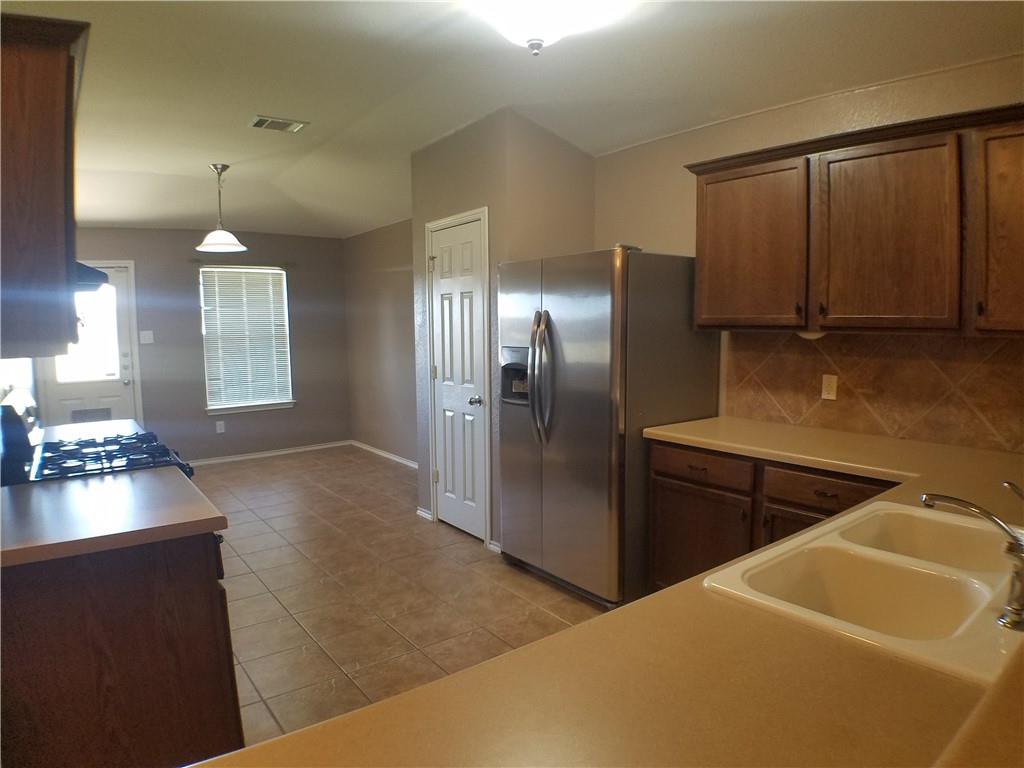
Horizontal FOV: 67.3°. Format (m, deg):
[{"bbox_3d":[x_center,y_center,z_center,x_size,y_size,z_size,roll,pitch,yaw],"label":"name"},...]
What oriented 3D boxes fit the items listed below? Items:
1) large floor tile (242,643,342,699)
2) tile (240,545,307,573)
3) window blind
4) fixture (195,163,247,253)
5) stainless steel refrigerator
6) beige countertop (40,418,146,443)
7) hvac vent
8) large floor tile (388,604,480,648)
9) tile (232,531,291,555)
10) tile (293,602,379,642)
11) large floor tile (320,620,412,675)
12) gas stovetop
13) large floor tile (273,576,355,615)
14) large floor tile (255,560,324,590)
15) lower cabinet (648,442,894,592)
[{"bbox_3d":[-0.896,1.169,3.137,0.338,0.012,0.365,-5,6,-34],"label":"large floor tile"},{"bbox_3d":[-1.377,1.021,4.469,0.335,0.010,0.335,-5,8,-33],"label":"tile"},{"bbox_3d":[-2.510,-0.432,7.309,0.810,1.330,0.060,-5,8,-33],"label":"window blind"},{"bbox_3d":[-2.312,-1.406,6.129,0.410,0.680,0.410,-4,6,-33],"label":"fixture"},{"bbox_3d":[0.495,0.170,4.242,0.780,1.725,0.970,-4,6,-33],"label":"stainless steel refrigerator"},{"bbox_3d":[-2.109,0.256,3.812,0.540,0.042,0.740,-4,6,-33],"label":"beige countertop"},{"bbox_3d":[-1.403,-1.545,4.598,0.320,0.030,0.270,-5,8,-33],"label":"hvac vent"},{"bbox_3d":[-0.362,1.120,3.562,0.338,0.012,0.365,-5,6,-34],"label":"large floor tile"},{"bbox_3d":[-1.627,1.030,4.948,0.338,0.012,0.365,-5,6,-34],"label":"tile"},{"bbox_3d":[-0.811,1.111,3.619,0.335,0.010,0.335,-5,8,-33],"label":"tile"},{"bbox_3d":[-0.623,1.141,3.337,0.335,0.010,0.335,-5,8,-33],"label":"large floor tile"},{"bbox_3d":[-1.554,0.243,2.936,0.510,0.080,0.760,-5,8,-33],"label":"gas stovetop"},{"bbox_3d":[-1.032,1.100,3.978,0.338,0.012,0.365,-5,6,-34],"label":"large floor tile"},{"bbox_3d":[-1.238,1.075,4.314,0.338,0.012,0.365,-5,6,-34],"label":"large floor tile"},{"bbox_3d":[1.174,0.697,3.101,0.600,0.880,1.100,-6,8,-38],"label":"lower cabinet"}]

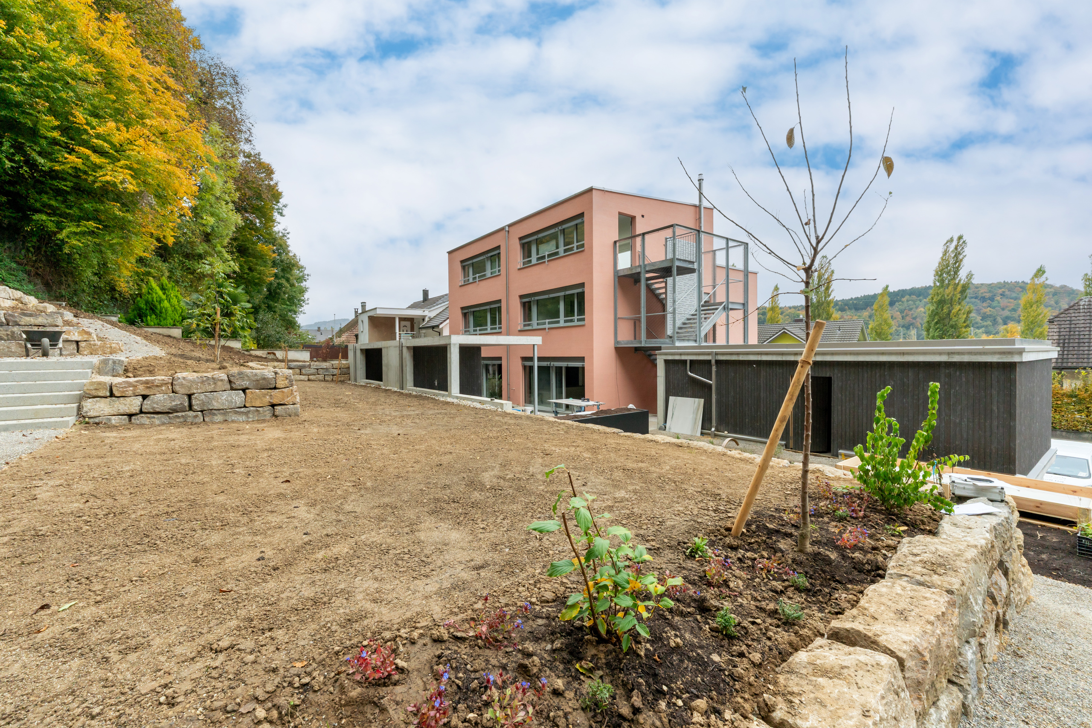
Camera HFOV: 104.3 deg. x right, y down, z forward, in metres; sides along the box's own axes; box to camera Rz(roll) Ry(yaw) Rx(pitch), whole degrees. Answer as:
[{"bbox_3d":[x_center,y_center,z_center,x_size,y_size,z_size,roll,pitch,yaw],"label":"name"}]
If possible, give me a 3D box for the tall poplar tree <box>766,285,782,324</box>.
[{"bbox_3d":[45.646,-6.554,84.906,3.800,18.800,3.800,0,1,28],"label":"tall poplar tree"}]

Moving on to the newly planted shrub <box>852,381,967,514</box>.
[{"bbox_3d":[2.680,0.601,3.150,0.660,0.920,0.620,1,1,40],"label":"newly planted shrub"}]

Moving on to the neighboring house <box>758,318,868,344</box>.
[{"bbox_3d":[18.650,0.254,34.200,11.500,7.000,9.000,1,1,38],"label":"neighboring house"}]

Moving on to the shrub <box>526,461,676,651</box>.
[{"bbox_3d":[0.200,0.682,1.500,0.520,0.630,0.460,0,1,8],"label":"shrub"}]

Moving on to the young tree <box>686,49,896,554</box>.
[{"bbox_3d":[1.359,-0.358,2.360,1.150,2.800,1.050,0,1,30],"label":"young tree"}]

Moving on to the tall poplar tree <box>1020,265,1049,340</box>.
[{"bbox_3d":[64.400,-5.007,56.000,3.300,16.000,3.300,-1,2,-41],"label":"tall poplar tree"}]

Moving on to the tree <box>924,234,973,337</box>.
[{"bbox_3d":[49.200,-6.286,52.000,4.800,18.900,4.800,1,2,43],"label":"tree"}]

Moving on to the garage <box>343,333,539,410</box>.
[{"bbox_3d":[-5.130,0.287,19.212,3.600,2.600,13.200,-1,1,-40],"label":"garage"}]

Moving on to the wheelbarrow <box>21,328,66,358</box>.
[{"bbox_3d":[-11.222,-0.467,9.500,1.400,0.630,0.650,1,2,41],"label":"wheelbarrow"}]

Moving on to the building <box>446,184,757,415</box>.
[{"bbox_3d":[3.414,-3.020,25.178,13.140,9.550,14.400,-2,2,-38],"label":"building"}]

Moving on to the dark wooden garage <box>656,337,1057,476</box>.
[{"bbox_3d":[9.250,0.817,13.900,4.800,2.860,9.200,-1,1,-39],"label":"dark wooden garage"}]

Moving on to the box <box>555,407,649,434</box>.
[{"bbox_3d":[1.378,1.756,11.652,3.500,0.720,0.800,-2,2,-38],"label":"box"}]

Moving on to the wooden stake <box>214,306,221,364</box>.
[{"bbox_3d":[-7.744,-0.673,10.000,0.060,1.290,0.060,3,0,-38],"label":"wooden stake"}]

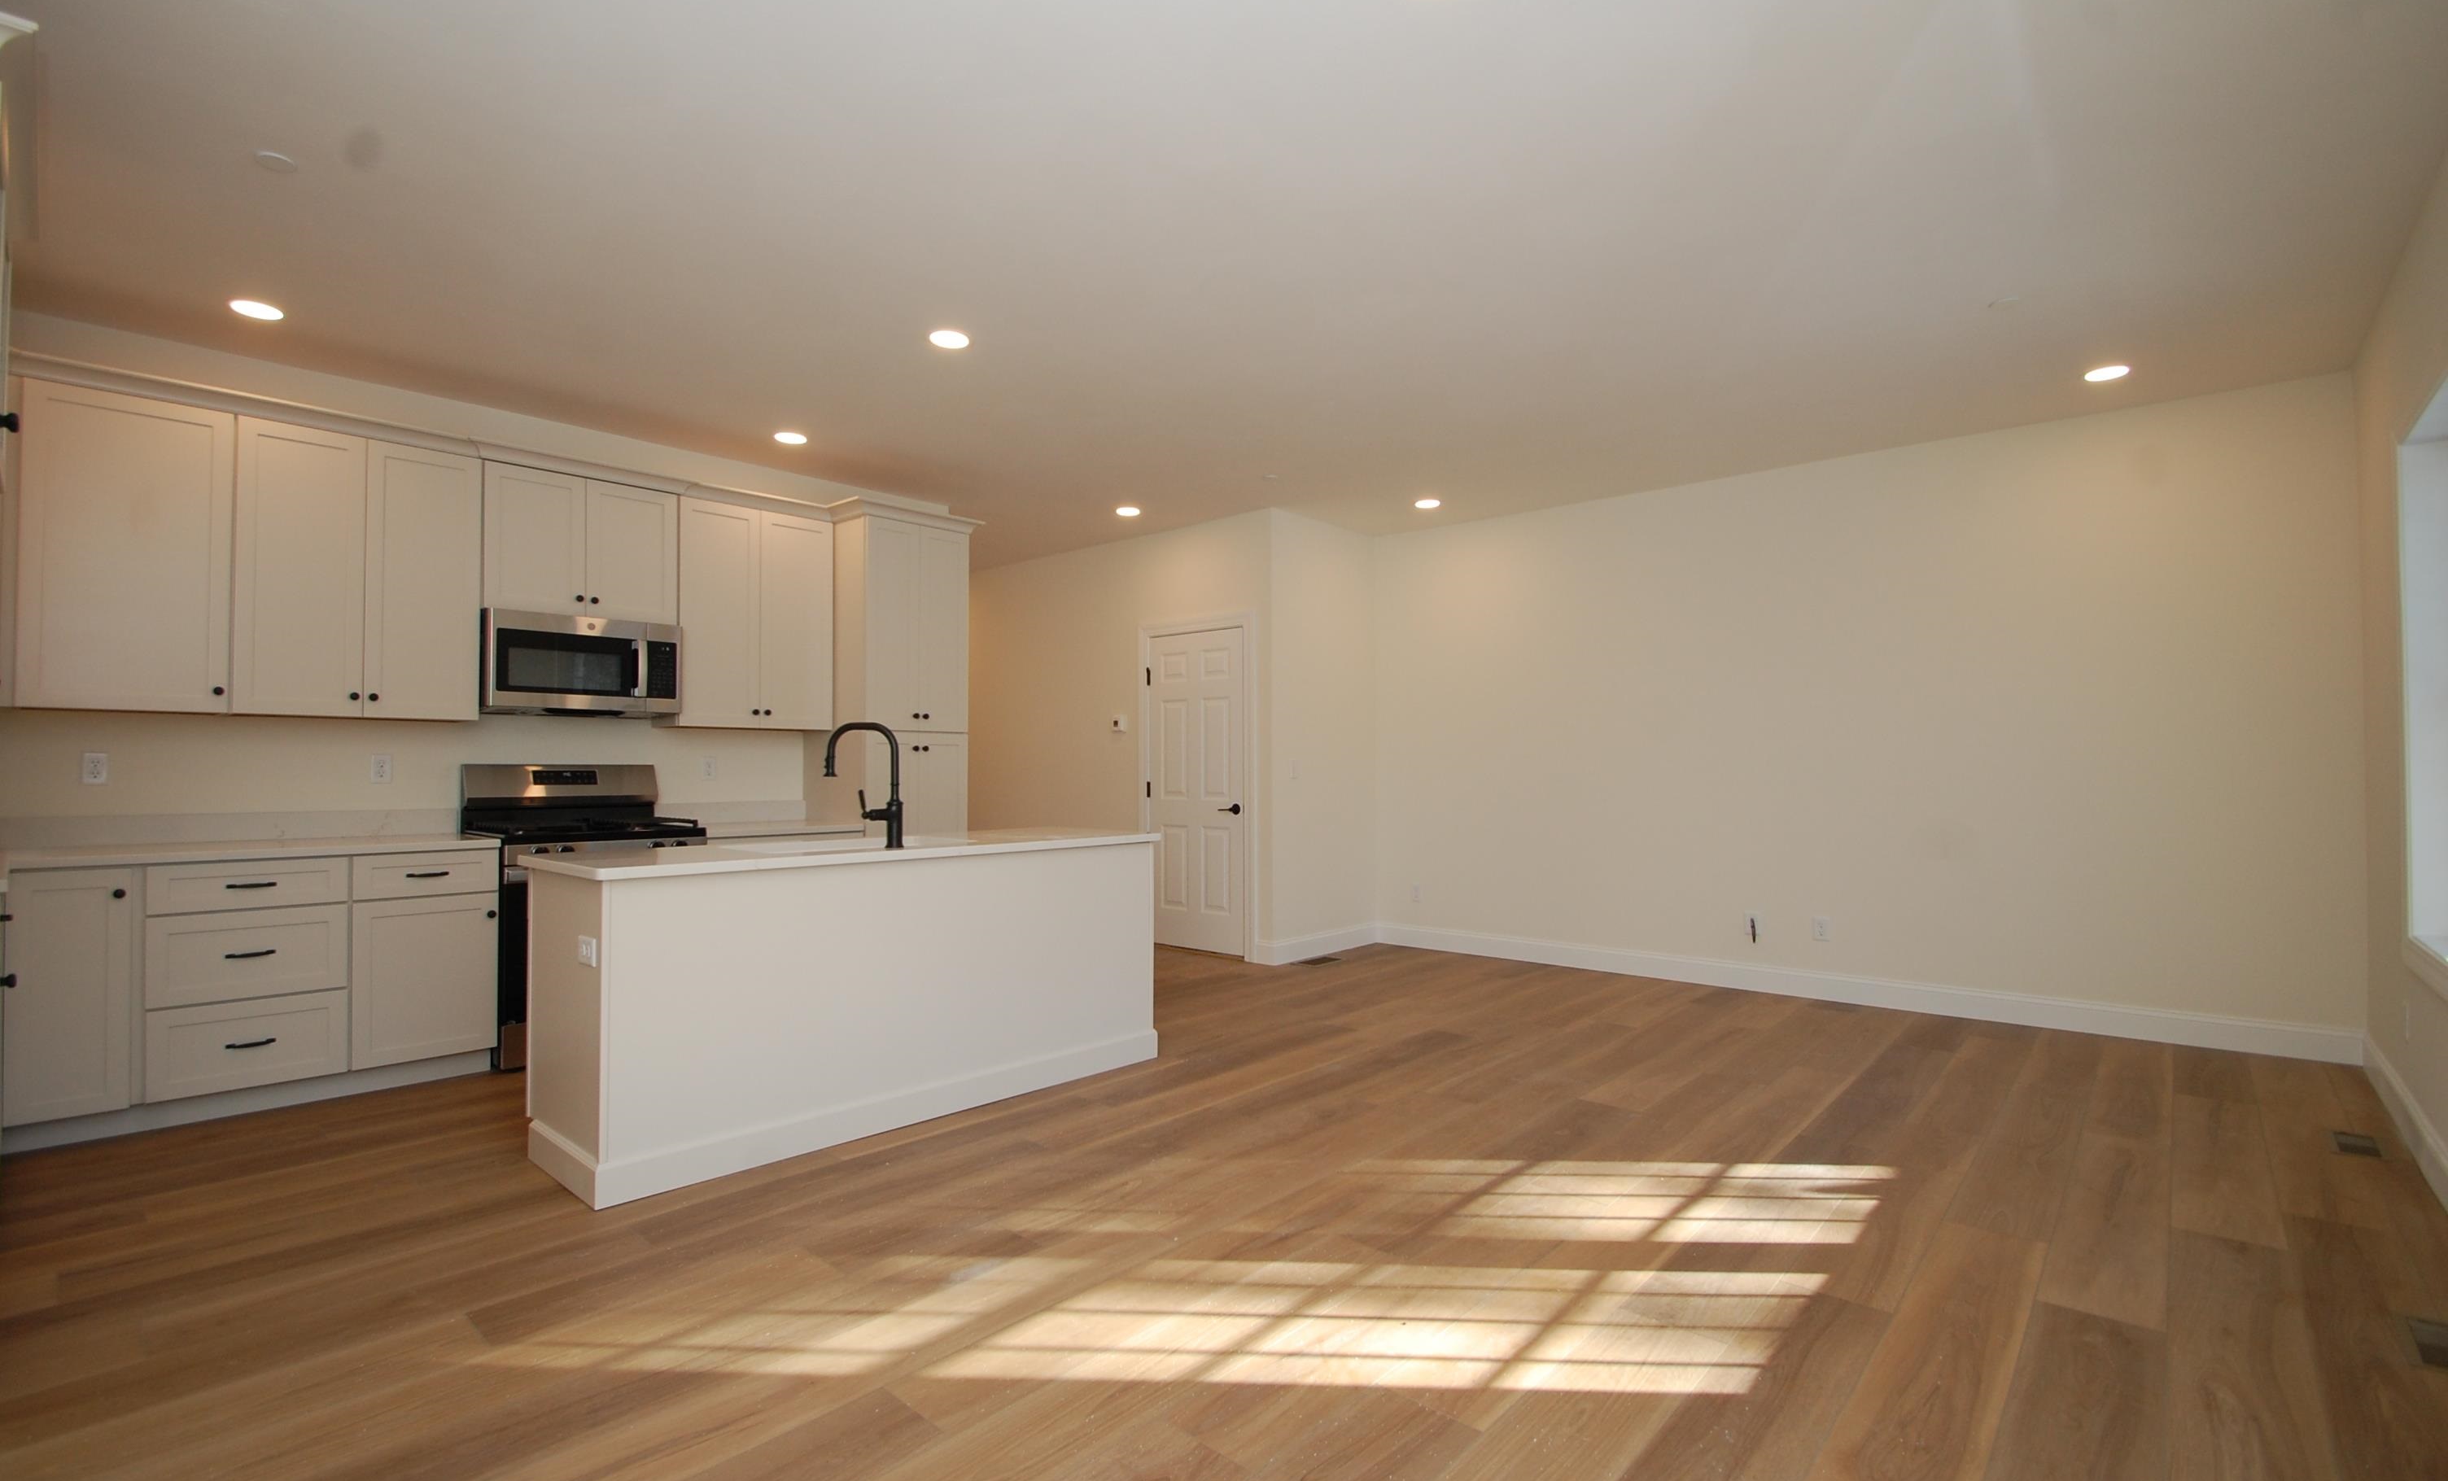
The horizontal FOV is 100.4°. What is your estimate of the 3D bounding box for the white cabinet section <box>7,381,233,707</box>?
[{"bbox_3d":[-3.831,-0.631,3.572,0.325,1.070,0.505,-2,-2,43],"label":"white cabinet section"}]

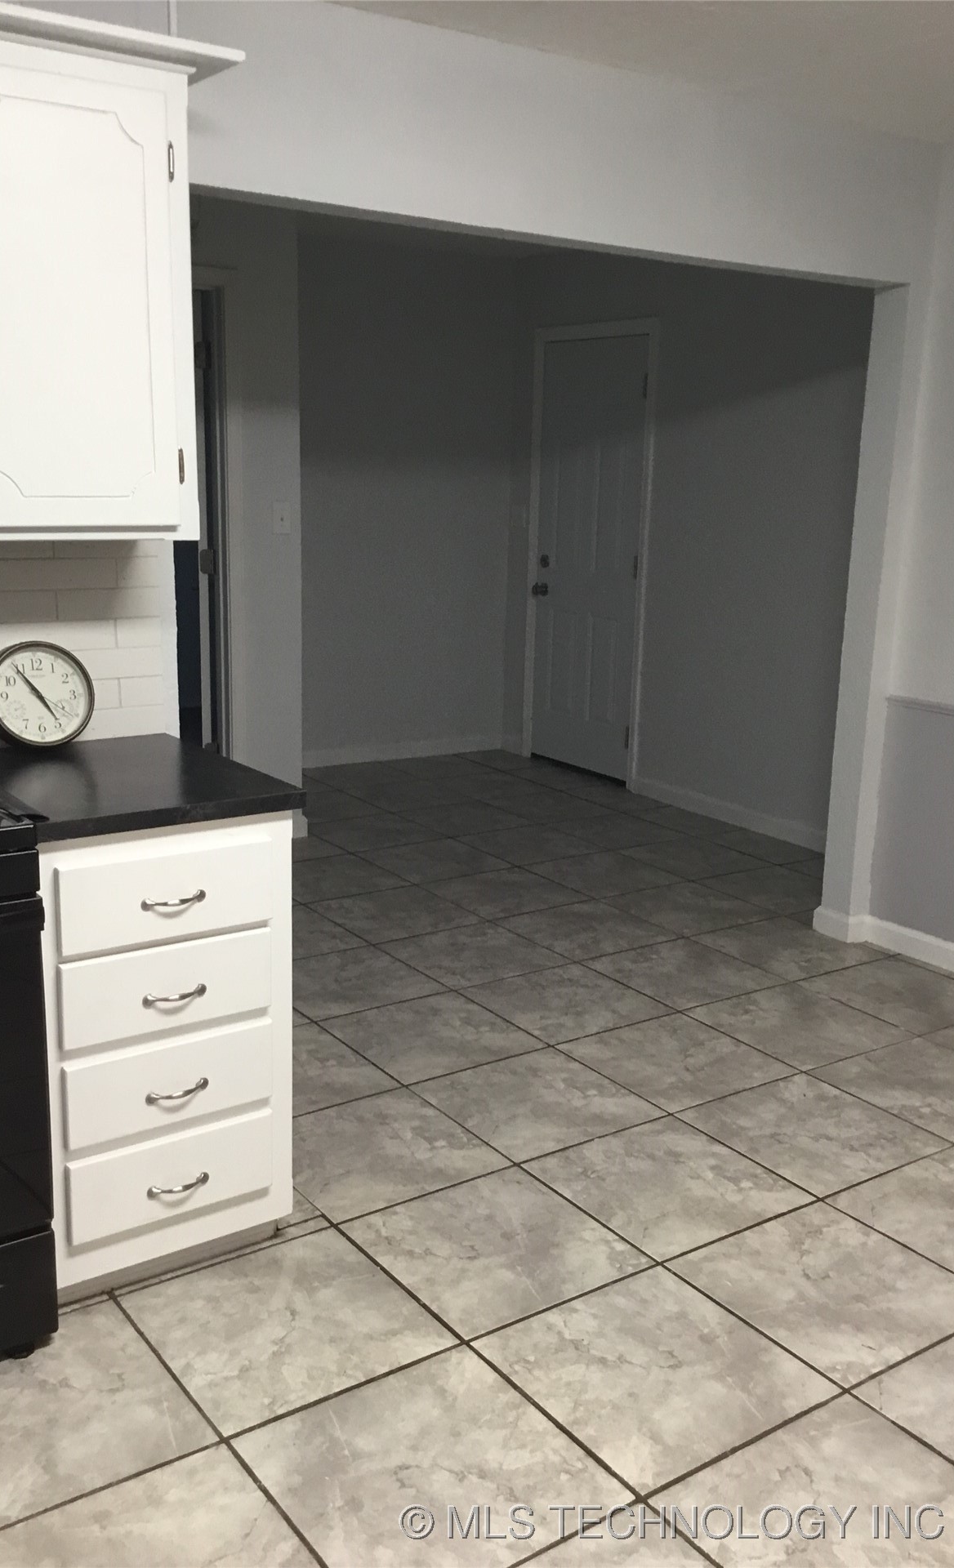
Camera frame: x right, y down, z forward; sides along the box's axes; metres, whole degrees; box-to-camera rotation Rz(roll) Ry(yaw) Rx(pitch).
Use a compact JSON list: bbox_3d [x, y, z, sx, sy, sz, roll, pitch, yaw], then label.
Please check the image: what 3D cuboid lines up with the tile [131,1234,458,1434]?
[{"bbox_3d":[-0.338,0.956,2.498,0.449,0.012,0.449,-7,16,-35],"label":"tile"}]

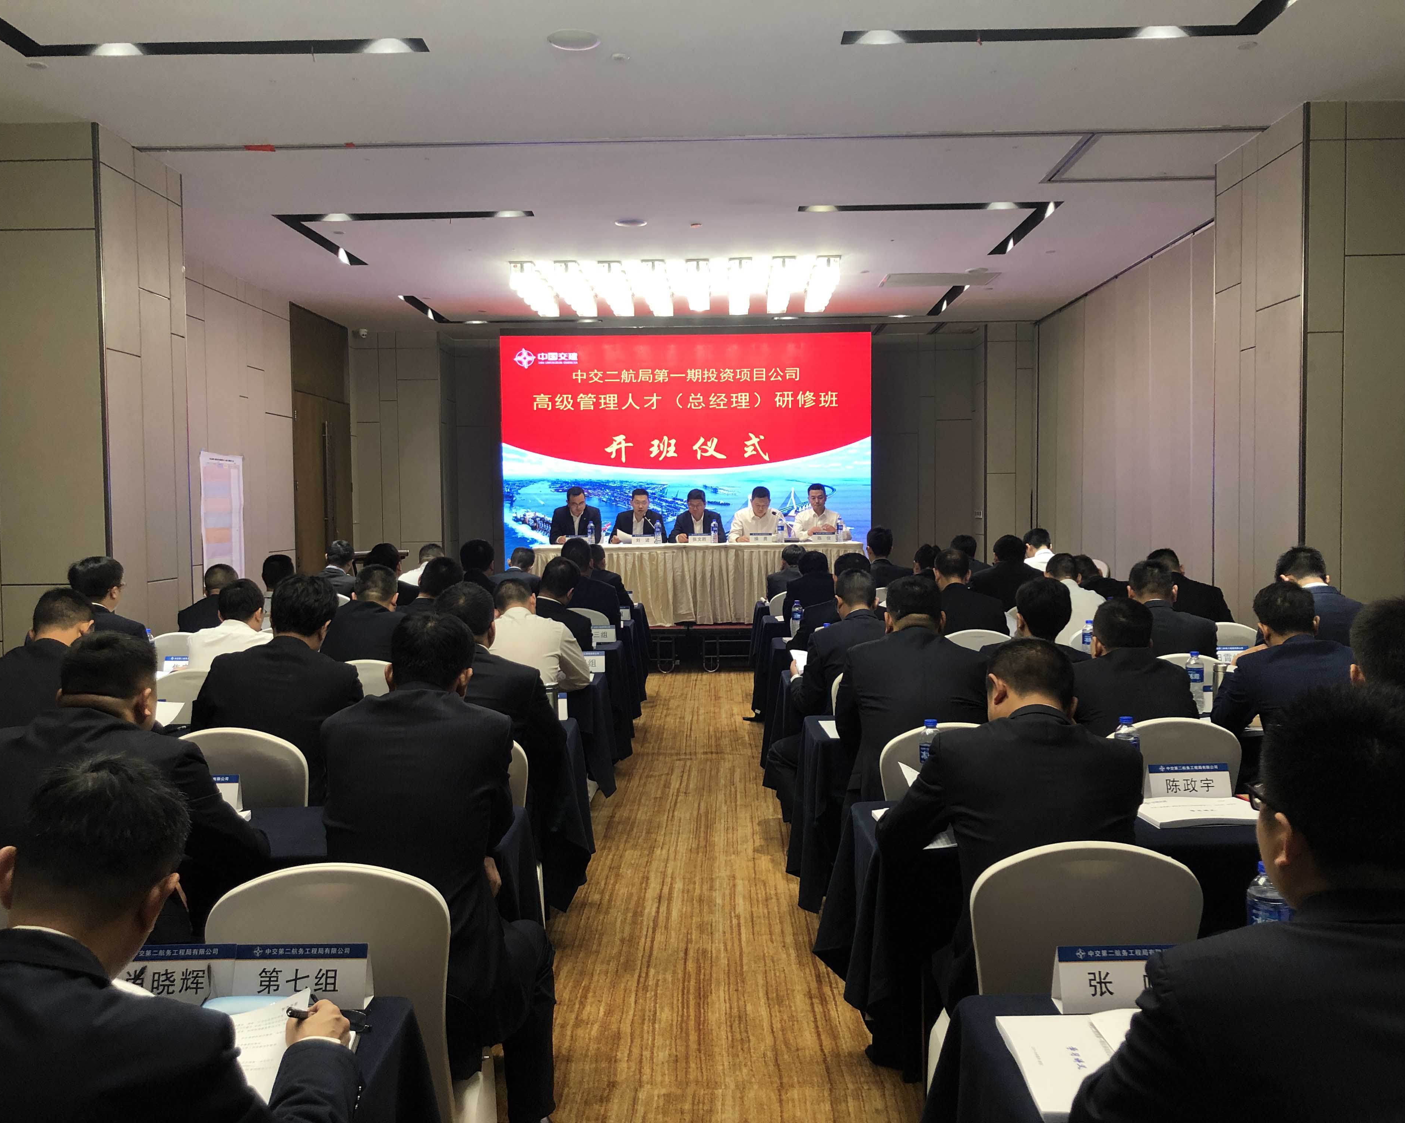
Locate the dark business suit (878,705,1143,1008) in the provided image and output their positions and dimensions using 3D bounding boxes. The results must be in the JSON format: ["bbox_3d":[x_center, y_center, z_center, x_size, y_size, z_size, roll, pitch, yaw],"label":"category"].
[{"bbox_3d":[0.639,0.608,2.520,0.510,0.640,0.520,-1,2,-4],"label":"dark business suit"}]

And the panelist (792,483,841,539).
[{"bbox_3d":[1.117,-0.072,11.450,0.540,1.300,0.720,-1,2,1],"label":"panelist"}]

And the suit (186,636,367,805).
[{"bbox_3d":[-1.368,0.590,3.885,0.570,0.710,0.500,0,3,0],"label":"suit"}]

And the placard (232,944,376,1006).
[{"bbox_3d":[-0.610,0.628,1.846,0.200,0.089,0.058,-1,2,1],"label":"placard"}]

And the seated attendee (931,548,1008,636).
[{"bbox_3d":[1.387,0.563,6.391,0.530,1.280,0.750,-1,3,1],"label":"seated attendee"}]

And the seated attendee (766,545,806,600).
[{"bbox_3d":[0.664,0.477,9.233,0.500,1.250,0.780,0,3,0],"label":"seated attendee"}]

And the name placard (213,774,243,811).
[{"bbox_3d":[-1.308,0.593,3.143,0.205,0.092,0.058,-1,3,1],"label":"name placard"}]

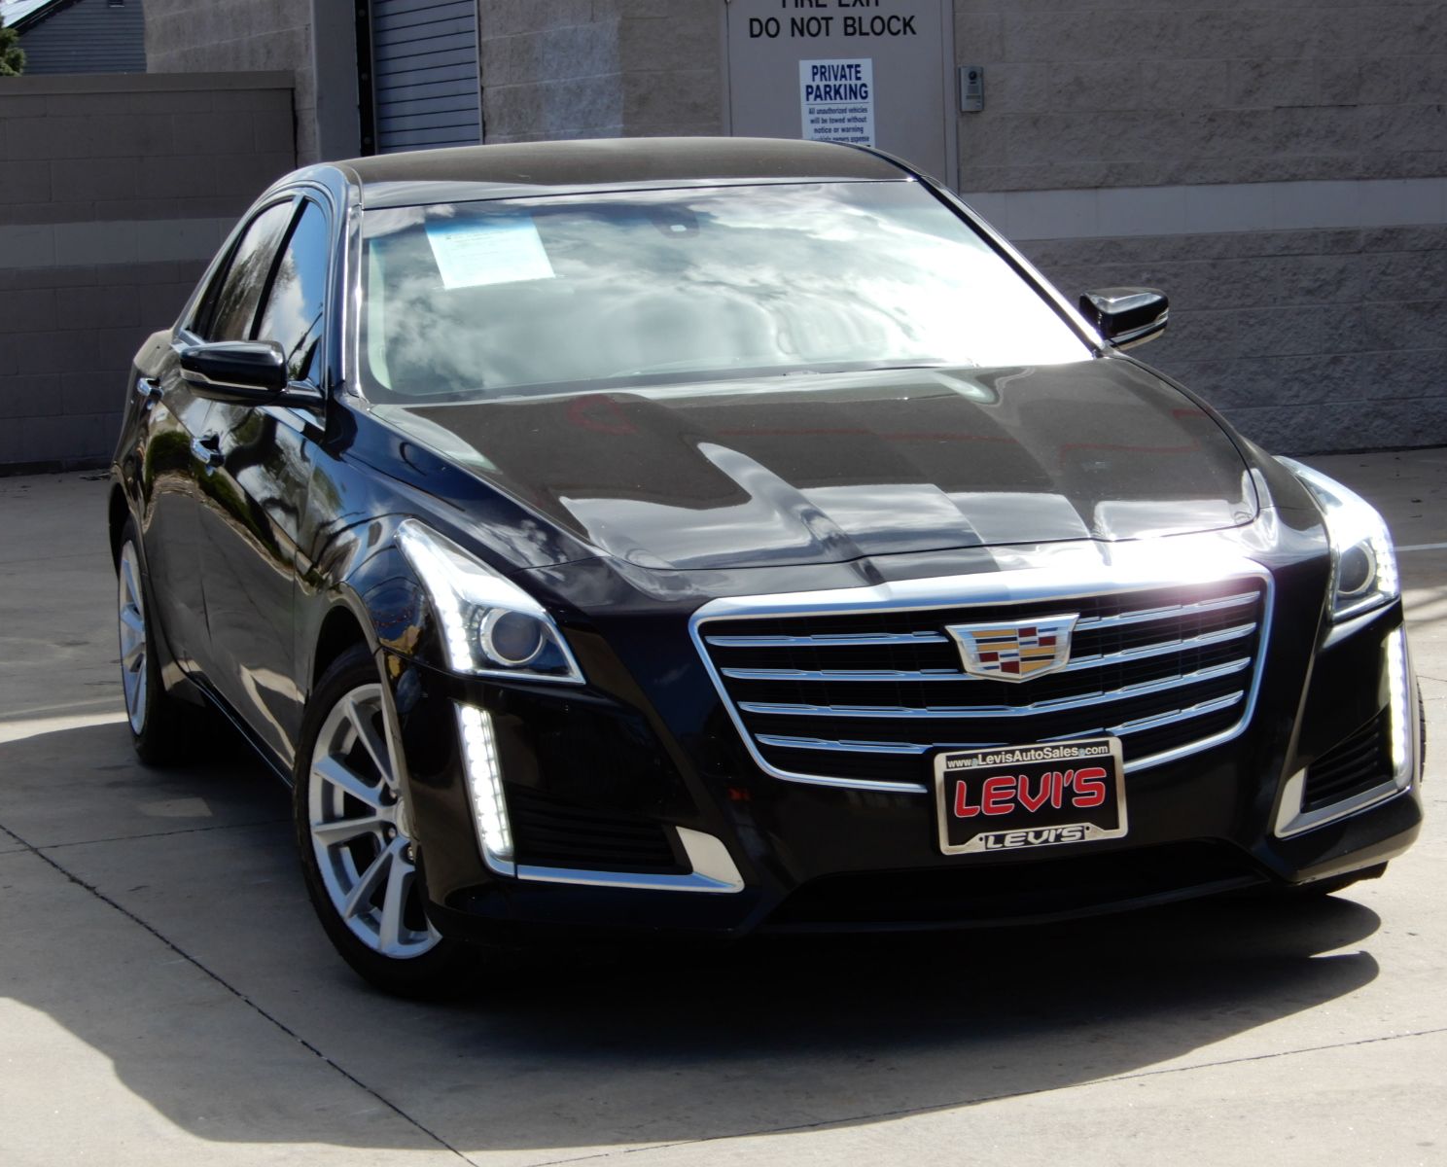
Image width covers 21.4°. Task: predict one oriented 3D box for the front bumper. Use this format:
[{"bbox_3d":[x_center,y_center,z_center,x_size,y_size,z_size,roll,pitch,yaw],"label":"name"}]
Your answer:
[{"bbox_3d":[0.401,0.248,6.224,1.800,0.600,0.560,-4,7,-16],"label":"front bumper"}]

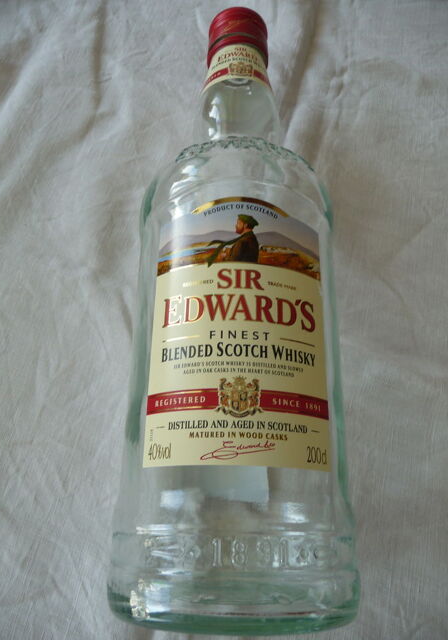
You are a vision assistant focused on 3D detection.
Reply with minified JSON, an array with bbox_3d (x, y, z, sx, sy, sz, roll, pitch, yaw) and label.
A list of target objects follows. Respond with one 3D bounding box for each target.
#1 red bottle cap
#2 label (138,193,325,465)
[{"bbox_3d":[0.010,-0.184,0.356,0.040,0.040,0.033,1,69,0],"label":"red bottle cap"},{"bbox_3d":[0.007,0.002,0.235,0.081,0.018,0.125,1,69,0],"label":"label"}]

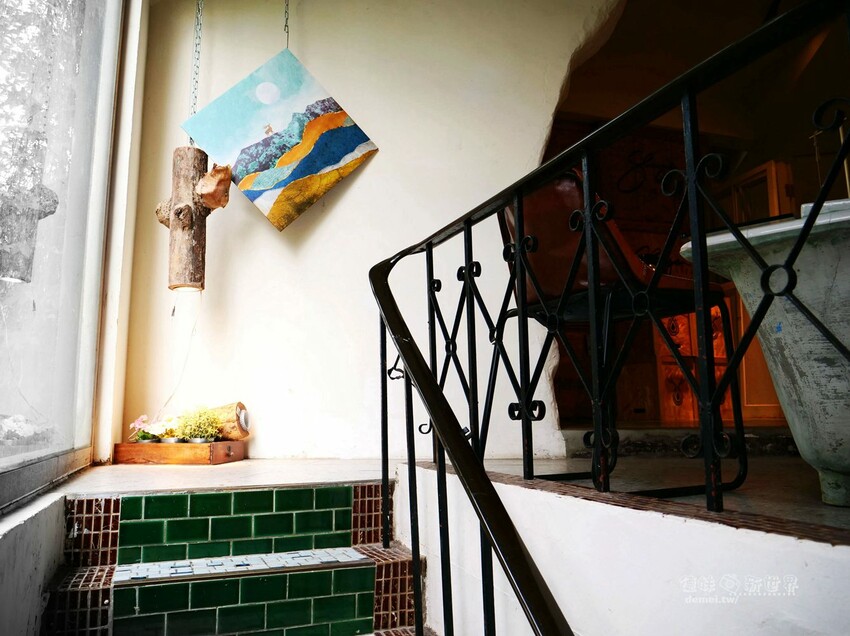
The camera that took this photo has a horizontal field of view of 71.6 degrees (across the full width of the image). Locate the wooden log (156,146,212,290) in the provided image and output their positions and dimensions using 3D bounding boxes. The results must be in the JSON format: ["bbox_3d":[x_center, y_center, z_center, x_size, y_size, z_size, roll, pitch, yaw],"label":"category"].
[{"bbox_3d":[-0.937,-0.385,2.300,0.221,0.550,0.175,2,-9,-19],"label":"wooden log"}]

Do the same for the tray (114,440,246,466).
[{"bbox_3d":[-0.953,0.523,2.300,0.400,0.075,0.230,-2,-9,11],"label":"tray"}]

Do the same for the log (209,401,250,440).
[{"bbox_3d":[-0.827,0.424,2.280,0.255,0.136,0.136,-14,-8,0],"label":"log"}]

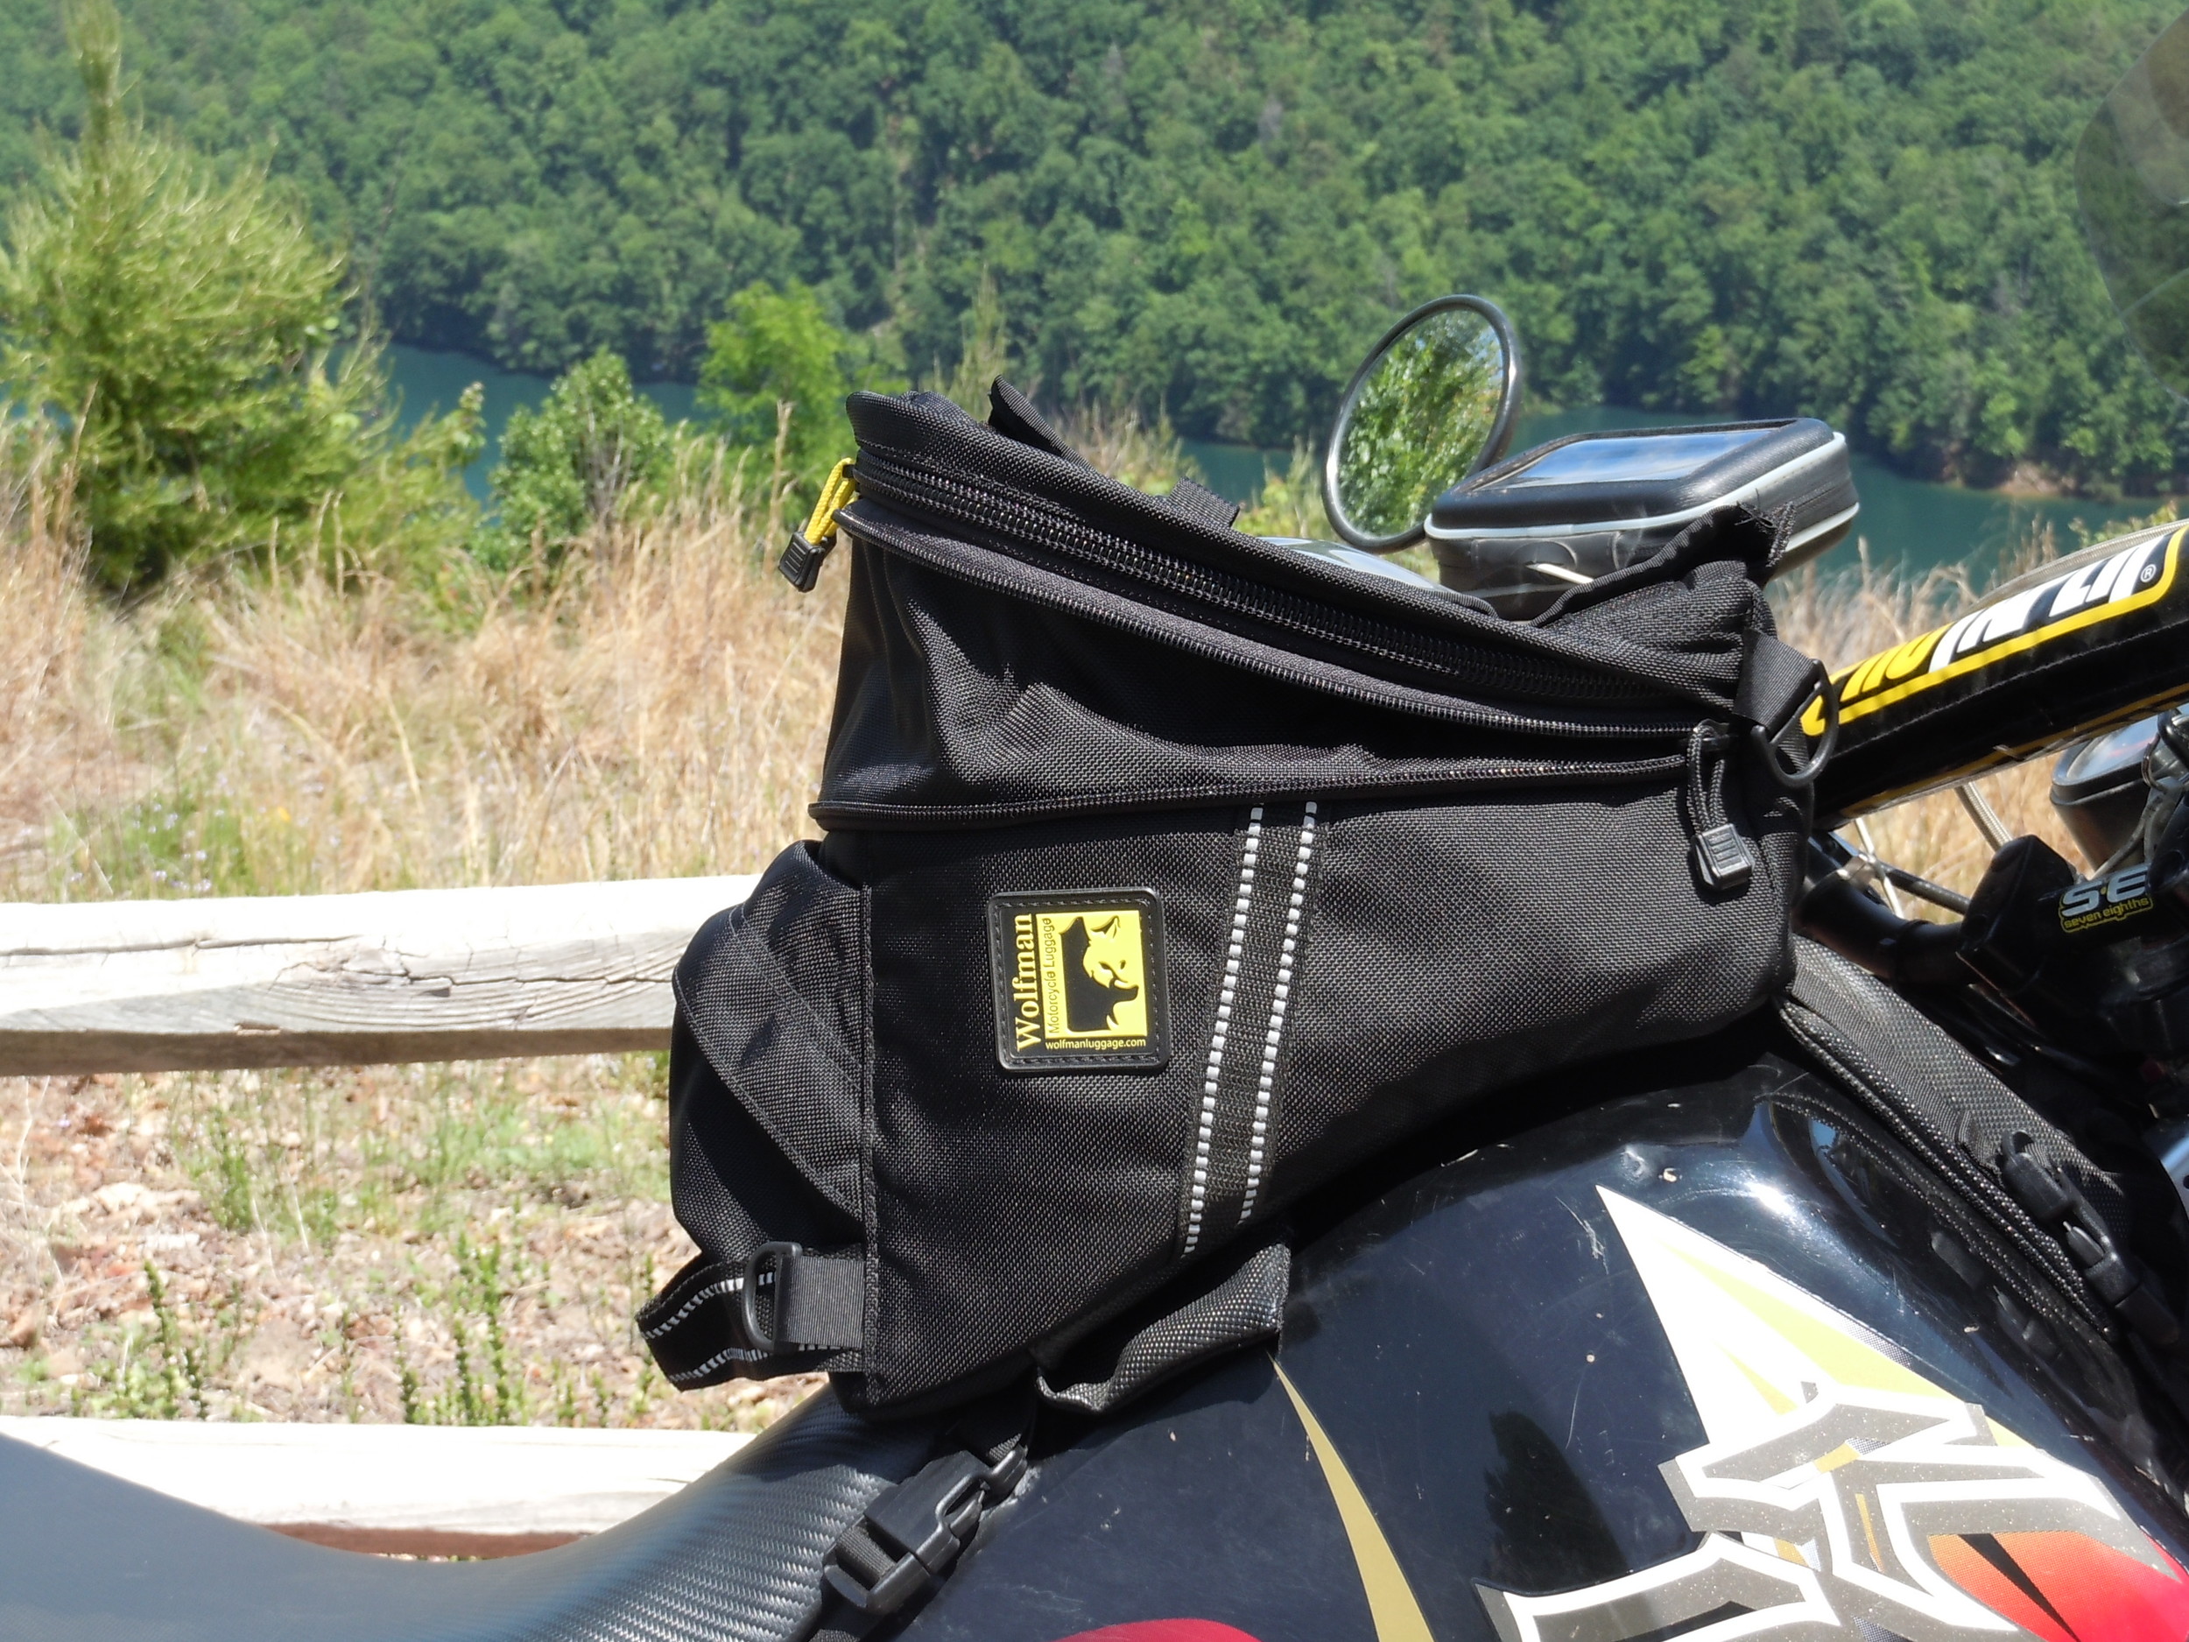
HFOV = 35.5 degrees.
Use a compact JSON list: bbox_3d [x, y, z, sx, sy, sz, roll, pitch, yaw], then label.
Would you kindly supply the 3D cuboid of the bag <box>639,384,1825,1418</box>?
[{"bbox_3d":[0.042,0.019,1.100,0.345,0.305,0.210,0,2,4],"label":"bag"}]

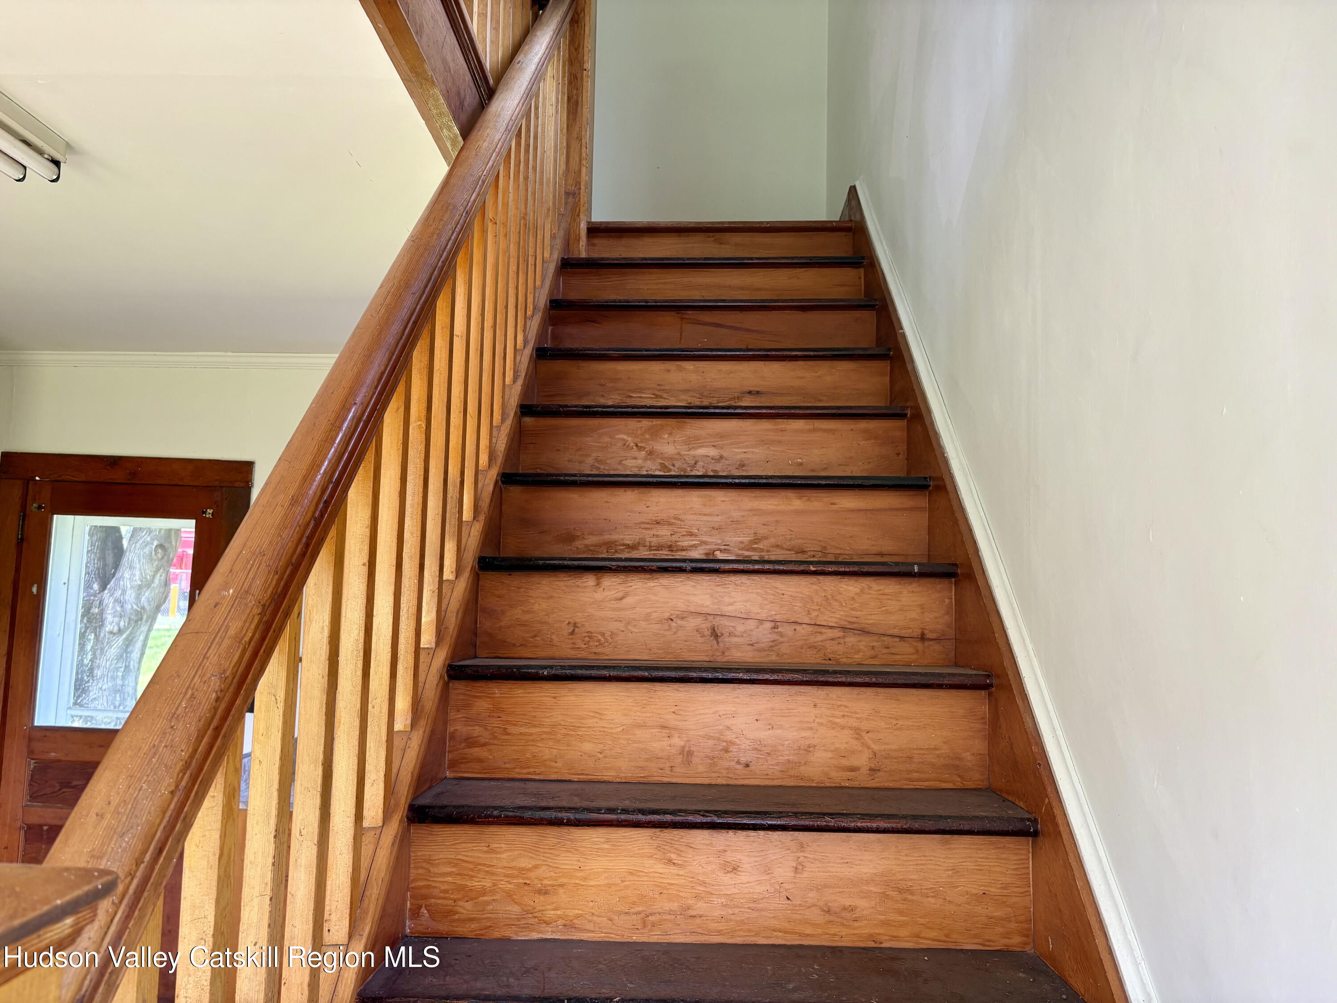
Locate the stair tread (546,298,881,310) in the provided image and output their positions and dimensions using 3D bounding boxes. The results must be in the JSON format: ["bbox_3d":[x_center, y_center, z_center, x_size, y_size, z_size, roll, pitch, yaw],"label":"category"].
[{"bbox_3d":[0.134,-0.563,3.050,0.954,0.030,0.240,1,-6,2],"label":"stair tread"}]

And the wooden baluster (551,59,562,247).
[{"bbox_3d":[-0.378,-1.201,3.374,0.029,0.667,0.029,1,-6,2],"label":"wooden baluster"}]

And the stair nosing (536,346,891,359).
[{"bbox_3d":[0.123,-0.396,2.724,0.954,0.030,0.055,1,-6,2],"label":"stair nosing"}]

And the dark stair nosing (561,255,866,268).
[{"bbox_3d":[0.140,-0.750,3.191,0.954,0.030,0.055,1,-6,2],"label":"dark stair nosing"}]

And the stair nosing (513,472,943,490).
[{"bbox_3d":[0.108,-0.032,2.348,0.954,0.030,0.240,1,-6,2],"label":"stair nosing"}]

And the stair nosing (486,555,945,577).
[{"bbox_3d":[0.099,0.145,2.114,0.954,0.030,0.240,1,-6,2],"label":"stair nosing"}]

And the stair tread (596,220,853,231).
[{"bbox_3d":[0.175,-0.926,3.424,0.901,0.030,0.055,1,-6,2],"label":"stair tread"}]

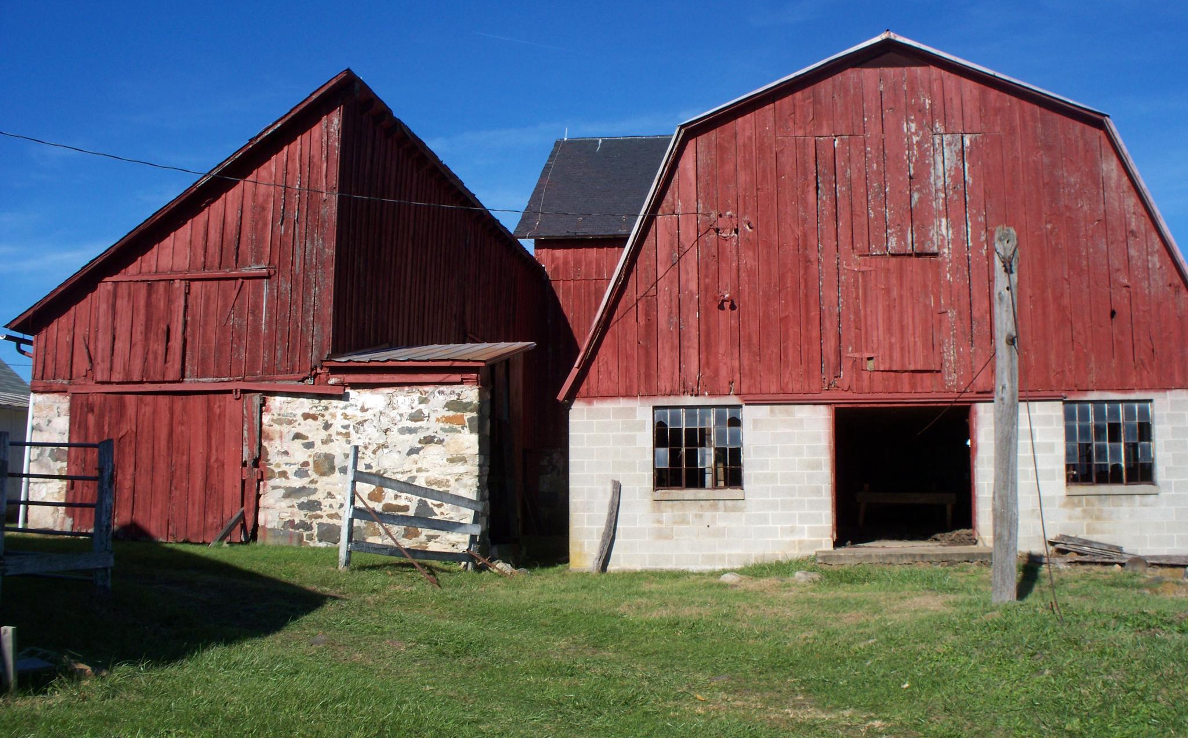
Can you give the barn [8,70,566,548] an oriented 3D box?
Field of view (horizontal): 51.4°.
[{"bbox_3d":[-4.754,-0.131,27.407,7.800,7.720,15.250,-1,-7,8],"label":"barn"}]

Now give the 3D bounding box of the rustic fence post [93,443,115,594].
[{"bbox_3d":[-4.810,1.437,12.115,0.155,1.482,0.150,-1,-7,0],"label":"rustic fence post"}]

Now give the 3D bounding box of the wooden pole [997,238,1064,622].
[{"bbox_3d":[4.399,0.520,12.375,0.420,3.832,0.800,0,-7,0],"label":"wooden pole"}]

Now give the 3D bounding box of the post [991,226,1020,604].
[{"bbox_3d":[4.346,0.445,13.038,0.260,3.961,0.260,2,-7,0],"label":"post"}]

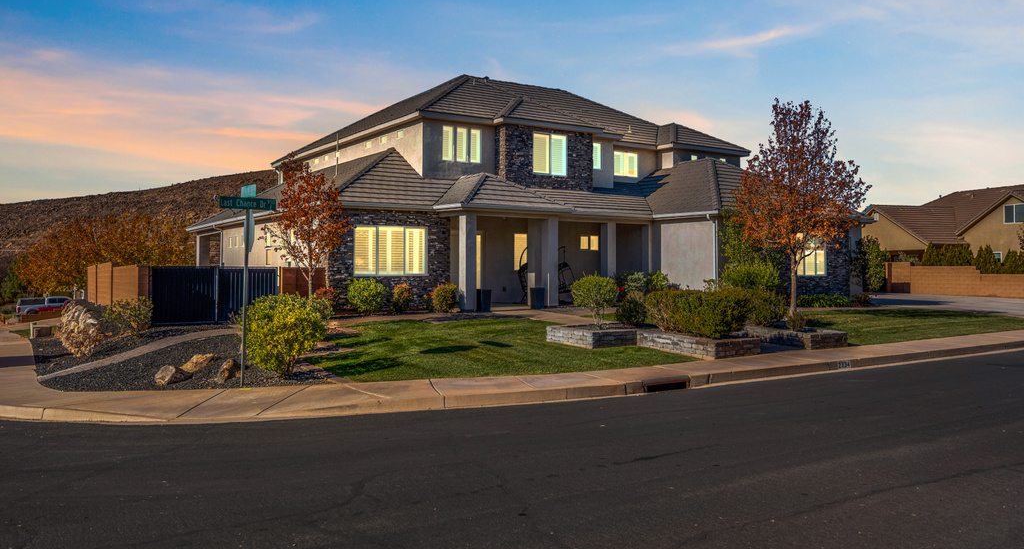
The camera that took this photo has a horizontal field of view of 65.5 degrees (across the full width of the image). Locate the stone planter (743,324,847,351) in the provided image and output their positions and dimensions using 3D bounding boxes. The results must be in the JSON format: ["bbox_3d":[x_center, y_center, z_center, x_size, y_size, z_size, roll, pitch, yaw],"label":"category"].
[{"bbox_3d":[6.737,1.508,19.422,1.300,0.420,2.300,0,0,-34],"label":"stone planter"}]

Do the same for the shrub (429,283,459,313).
[{"bbox_3d":[-2.120,0.770,25.000,0.880,0.950,0.850,0,0,0],"label":"shrub"}]

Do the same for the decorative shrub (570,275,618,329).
[{"bbox_3d":[1.958,0.664,18.900,1.140,1.280,1.140,0,0,0],"label":"decorative shrub"}]

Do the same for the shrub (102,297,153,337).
[{"bbox_3d":[-9.896,1.120,20.500,1.290,1.060,1.290,0,0,-34],"label":"shrub"}]

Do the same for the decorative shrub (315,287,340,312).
[{"bbox_3d":[-5.444,0.767,23.500,0.770,0.770,0.770,0,0,-34],"label":"decorative shrub"}]

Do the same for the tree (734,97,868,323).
[{"bbox_3d":[9.305,-2.121,25.600,4.310,7.010,4.310,0,0,-34],"label":"tree"}]

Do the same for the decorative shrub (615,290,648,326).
[{"bbox_3d":[2.916,0.837,19.600,0.790,0.940,0.790,0,0,0],"label":"decorative shrub"}]

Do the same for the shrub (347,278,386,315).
[{"bbox_3d":[-4.400,0.680,24.100,1.200,1.140,1.150,0,0,-35],"label":"shrub"}]

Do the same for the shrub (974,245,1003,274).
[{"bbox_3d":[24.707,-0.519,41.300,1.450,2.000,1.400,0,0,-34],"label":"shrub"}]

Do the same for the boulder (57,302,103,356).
[{"bbox_3d":[-9.150,1.170,16.900,1.000,1.070,1.250,0,0,-35],"label":"boulder"}]

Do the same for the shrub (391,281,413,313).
[{"bbox_3d":[-3.410,0.730,24.600,0.690,1.000,0.680,0,0,0],"label":"shrub"}]

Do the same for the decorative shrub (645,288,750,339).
[{"bbox_3d":[4.000,0.830,17.250,1.400,1.060,2.050,0,0,-35],"label":"decorative shrub"}]

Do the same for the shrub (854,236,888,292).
[{"bbox_3d":[15.350,-0.370,34.000,1.500,2.600,1.500,0,0,-35],"label":"shrub"}]

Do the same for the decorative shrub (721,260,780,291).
[{"bbox_3d":[8.300,0.330,27.700,2.050,1.600,1.900,0,0,-35],"label":"decorative shrub"}]

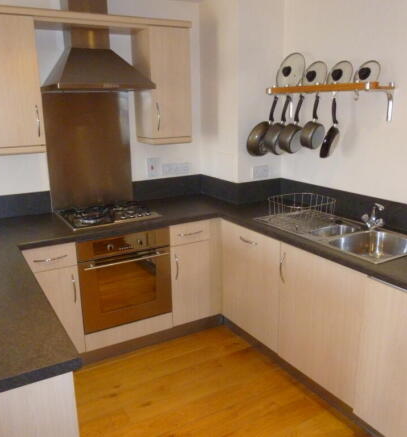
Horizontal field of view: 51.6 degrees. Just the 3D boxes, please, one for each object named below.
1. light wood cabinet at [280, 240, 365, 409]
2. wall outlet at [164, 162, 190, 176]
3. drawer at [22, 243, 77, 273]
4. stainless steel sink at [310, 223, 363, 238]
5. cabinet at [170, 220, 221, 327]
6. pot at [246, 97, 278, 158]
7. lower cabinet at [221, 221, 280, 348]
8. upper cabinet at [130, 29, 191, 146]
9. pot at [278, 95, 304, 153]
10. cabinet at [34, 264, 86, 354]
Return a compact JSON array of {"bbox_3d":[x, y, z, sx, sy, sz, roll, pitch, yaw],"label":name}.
[{"bbox_3d":[0.842,0.502,2.371,0.570,0.719,0.588,-9,17,-29],"label":"light wood cabinet"},{"bbox_3d":[-0.213,-0.390,3.366,0.230,0.084,0.013,-9,17,-29],"label":"wall outlet"},{"bbox_3d":[-0.990,0.172,2.574,0.300,0.134,0.490,-9,17,-29],"label":"drawer"},{"bbox_3d":[0.770,0.126,2.468,0.310,0.120,0.165,-9,17,-29],"label":"stainless steel sink"},{"bbox_3d":[-0.200,0.311,3.149,0.382,0.719,0.580,-9,17,-29],"label":"cabinet"},{"bbox_3d":[0.443,-0.620,2.899,0.256,0.433,0.065,-9,35,-29],"label":"pot"},{"bbox_3d":[0.538,0.373,2.877,0.570,0.715,0.610,-9,17,-29],"label":"lower cabinet"},{"bbox_3d":[-0.294,-0.924,2.999,0.305,0.755,0.318,-9,17,-29],"label":"upper cabinet"},{"bbox_3d":[0.605,-0.599,2.694,0.178,0.369,0.095,-13,36,-40],"label":"pot"},{"bbox_3d":[-1.008,0.510,2.704,0.300,0.583,0.580,-9,17,-29],"label":"cabinet"}]

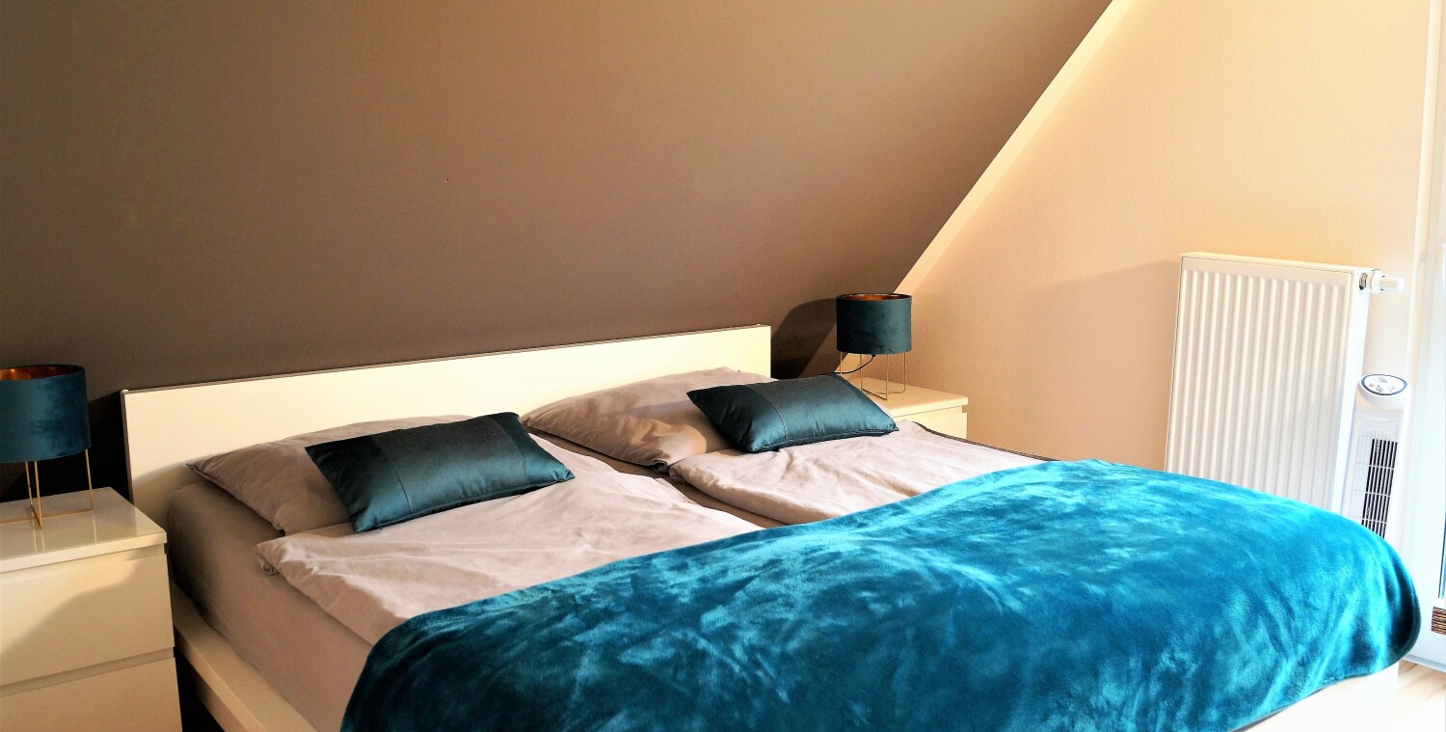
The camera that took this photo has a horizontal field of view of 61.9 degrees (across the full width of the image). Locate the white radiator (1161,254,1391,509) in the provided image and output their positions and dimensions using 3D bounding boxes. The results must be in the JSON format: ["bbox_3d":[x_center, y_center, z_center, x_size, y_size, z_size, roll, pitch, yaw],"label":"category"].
[{"bbox_3d":[1.470,0.151,3.300,0.100,0.880,0.495,-7,12,-39],"label":"white radiator"}]

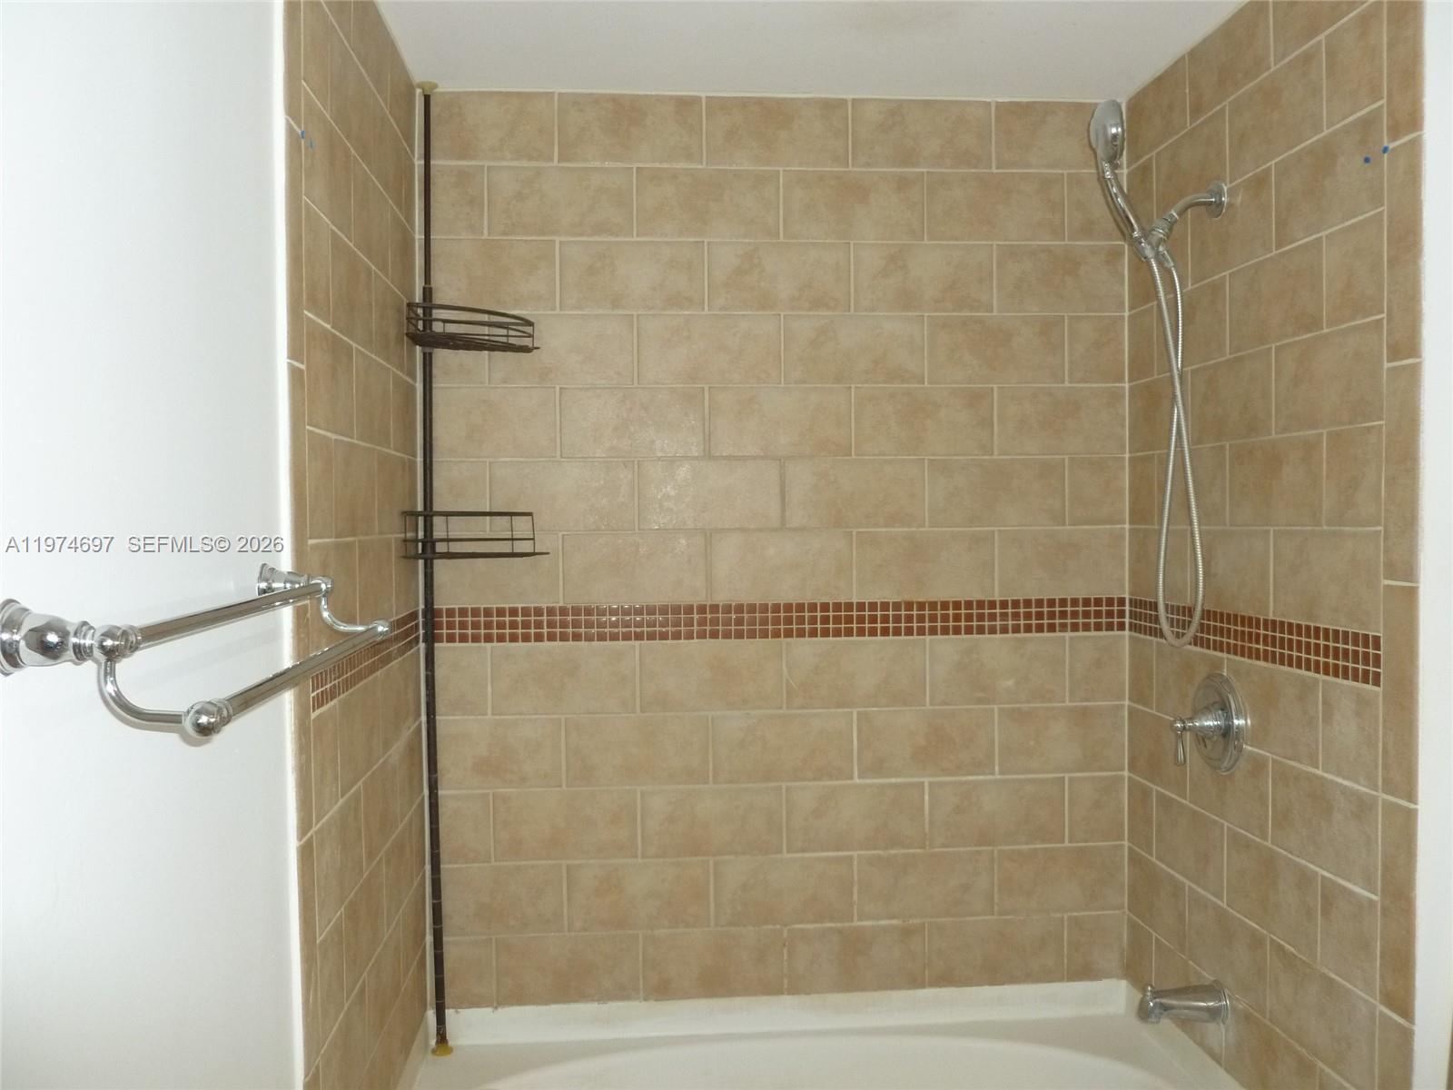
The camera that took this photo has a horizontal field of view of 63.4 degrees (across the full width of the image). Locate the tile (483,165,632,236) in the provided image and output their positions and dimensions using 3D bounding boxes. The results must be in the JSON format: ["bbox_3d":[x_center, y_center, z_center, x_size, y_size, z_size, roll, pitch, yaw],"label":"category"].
[{"bbox_3d":[-0.342,-0.710,2.439,0.299,0.145,0.010,-1,1,-5],"label":"tile"}]

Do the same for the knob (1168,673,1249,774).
[{"bbox_3d":[0.848,0.322,2.121,0.100,0.181,0.181,-1,1,-5],"label":"knob"}]

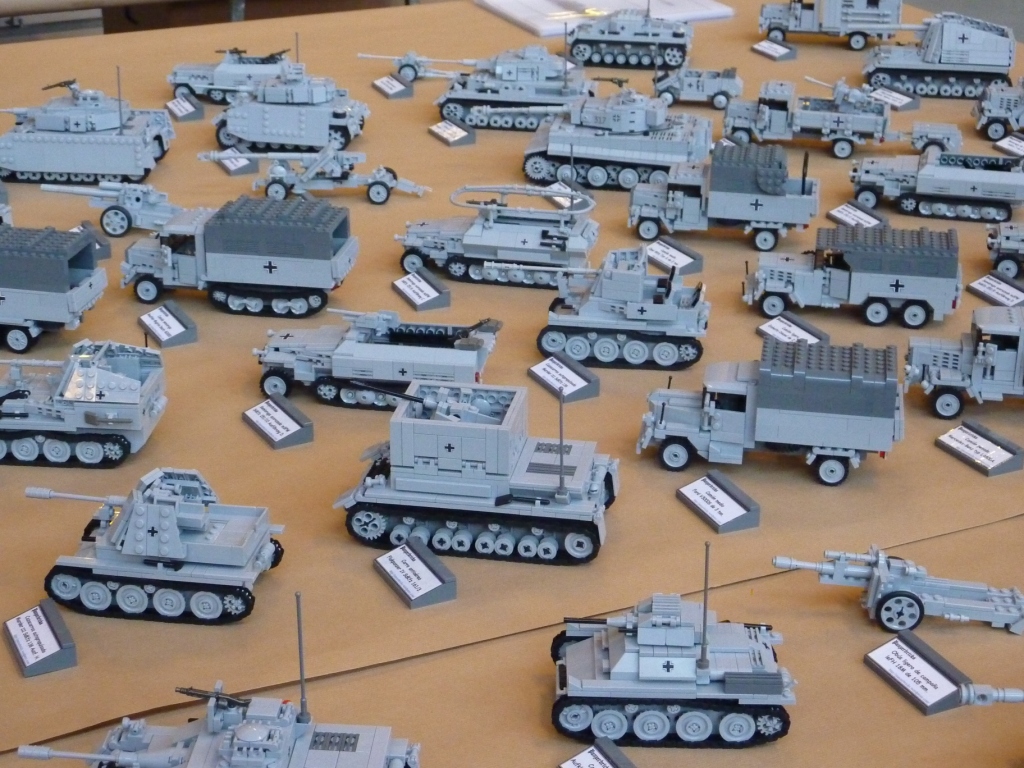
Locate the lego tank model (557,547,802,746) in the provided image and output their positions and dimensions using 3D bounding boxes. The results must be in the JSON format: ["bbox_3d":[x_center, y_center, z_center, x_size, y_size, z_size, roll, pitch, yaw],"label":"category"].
[{"bbox_3d":[0.091,0.135,1.063,0.139,0.124,0.069,1,24,2],"label":"lego tank model"}]

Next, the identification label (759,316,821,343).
[{"bbox_3d":[0.236,-0.043,1.590,0.024,0.002,0.060,-27,31,-13],"label":"identification label"}]

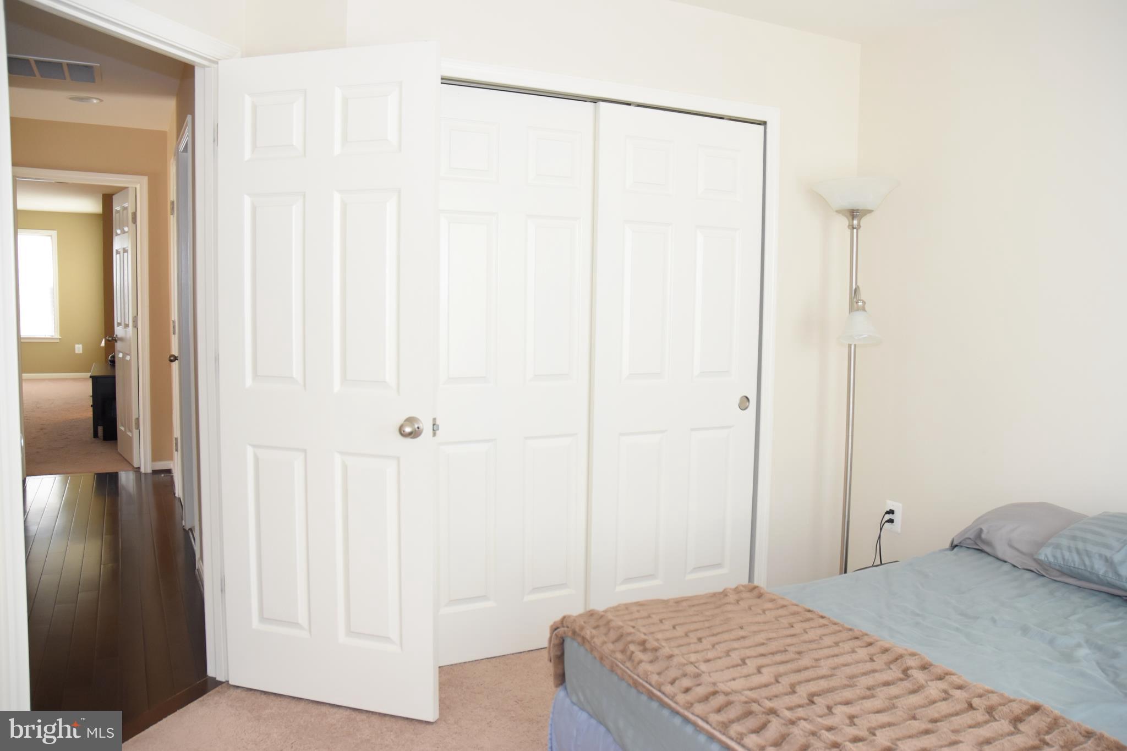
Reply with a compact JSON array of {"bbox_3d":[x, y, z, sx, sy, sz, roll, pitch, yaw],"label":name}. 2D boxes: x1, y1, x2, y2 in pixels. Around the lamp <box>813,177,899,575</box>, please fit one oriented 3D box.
[{"bbox_3d":[1.134,0.142,3.347,0.318,1.800,0.350,1,4,4],"label":"lamp"}]

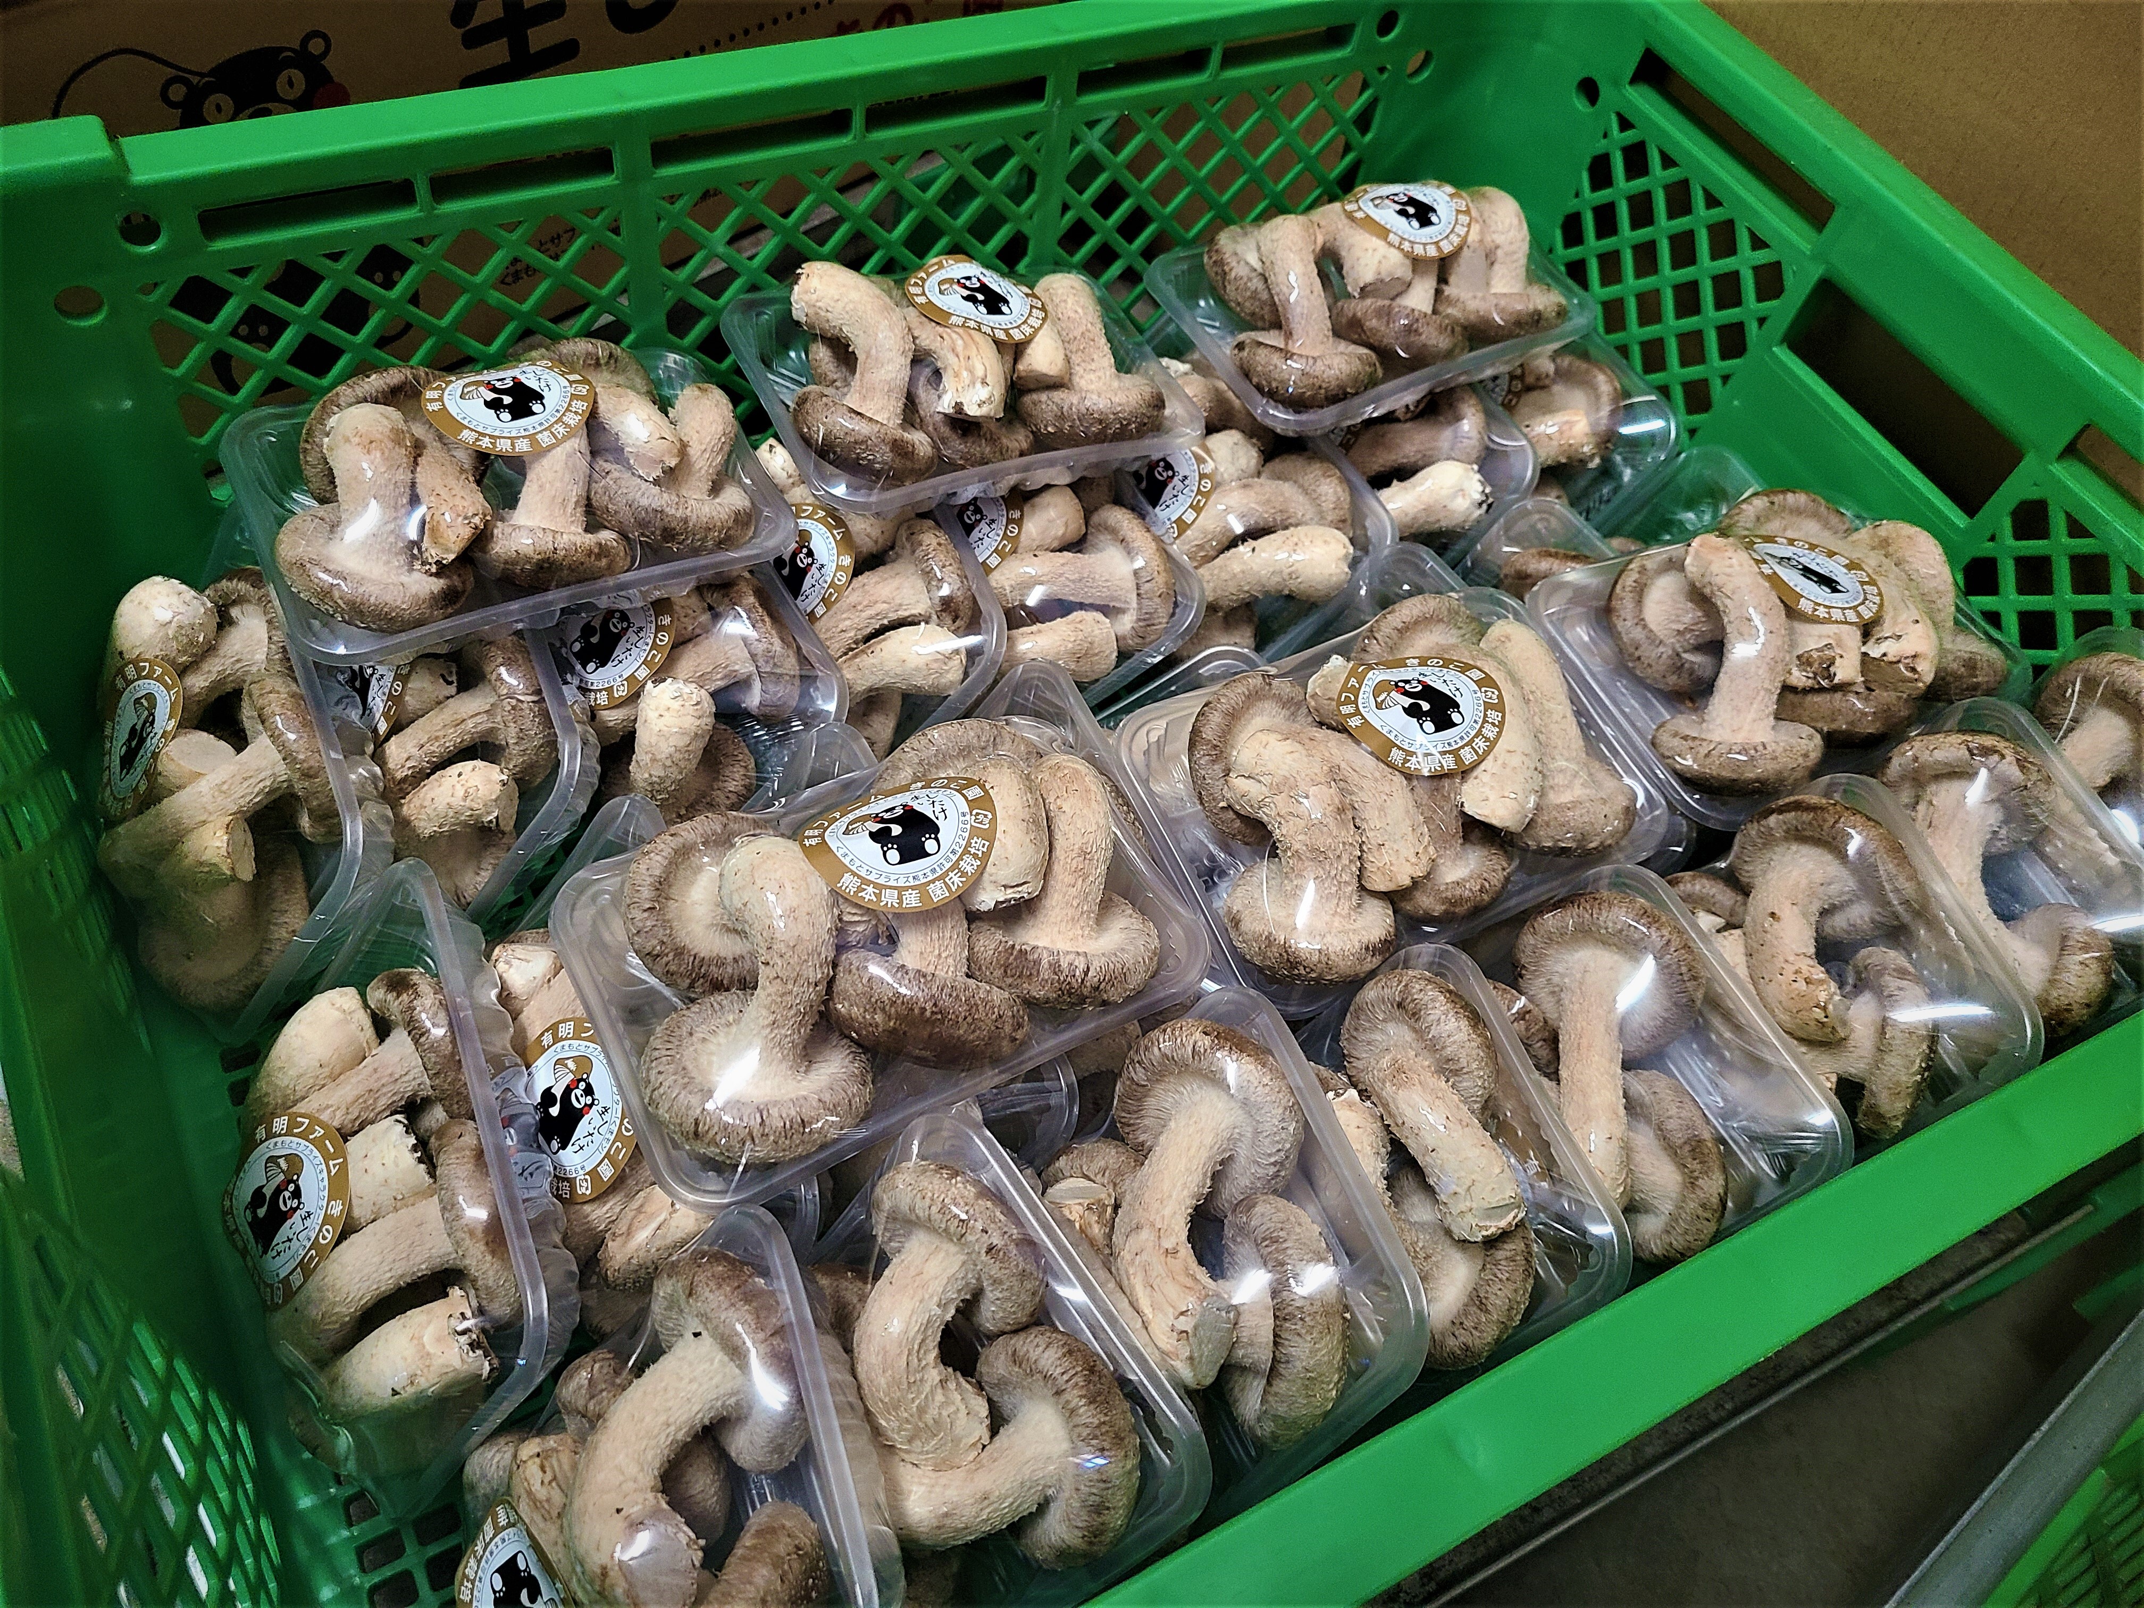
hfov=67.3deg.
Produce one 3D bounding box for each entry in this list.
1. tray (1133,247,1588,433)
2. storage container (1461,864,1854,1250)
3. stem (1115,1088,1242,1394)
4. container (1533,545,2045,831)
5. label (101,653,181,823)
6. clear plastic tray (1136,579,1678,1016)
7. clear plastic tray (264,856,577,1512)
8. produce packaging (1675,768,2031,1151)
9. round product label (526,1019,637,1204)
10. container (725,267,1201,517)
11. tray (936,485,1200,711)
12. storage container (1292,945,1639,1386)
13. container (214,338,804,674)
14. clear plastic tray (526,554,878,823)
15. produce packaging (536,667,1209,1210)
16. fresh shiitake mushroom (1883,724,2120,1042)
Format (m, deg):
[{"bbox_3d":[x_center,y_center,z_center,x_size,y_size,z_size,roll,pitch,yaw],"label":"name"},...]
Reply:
[{"bbox_3d":[0.102,-0.166,0.565,0.132,0.030,0.094,-20,56,-15],"label":"tray"},{"bbox_3d":[0.118,0.078,0.395,0.054,0.126,0.084,-14,63,-49],"label":"storage container"},{"bbox_3d":[0.021,0.087,0.325,0.021,0.019,0.055,3,79,31],"label":"stem"},{"bbox_3d":[0.189,-0.040,0.428,0.126,0.054,0.084,-18,61,-21],"label":"container"},{"bbox_3d":[-0.258,-0.018,0.447,0.045,0.006,0.045,27,94,34],"label":"label"},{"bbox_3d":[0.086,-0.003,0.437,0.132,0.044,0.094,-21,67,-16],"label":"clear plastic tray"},{"bbox_3d":[-0.147,0.081,0.367,0.054,0.084,0.126,2,53,-45],"label":"clear plastic tray"},{"bbox_3d":[0.228,0.065,0.516,0.045,0.145,0.100,-1,55,-31],"label":"produce packaging"},{"bbox_3d":[-0.110,0.068,0.356,0.003,0.041,0.041,7,44,-51],"label":"round product label"},{"bbox_3d":[-0.030,-0.118,0.456,0.126,0.054,0.084,-17,62,-30],"label":"container"},{"bbox_3d":[-0.019,-0.080,0.566,0.094,0.032,0.132,-34,62,5],"label":"tray"},{"bbox_3d":[0.067,0.095,0.379,0.054,0.126,0.084,-6,60,-45],"label":"storage container"},{"bbox_3d":[-0.140,-0.078,0.409,0.126,0.054,0.084,-19,63,-26],"label":"container"},{"bbox_3d":[-0.124,-0.042,0.526,0.094,0.032,0.132,-37,61,11],"label":"clear plastic tray"},{"bbox_3d":[-0.038,0.029,0.342,0.126,0.054,0.084,-21,59,-22],"label":"produce packaging"},{"bbox_3d":[0.240,0.021,0.419,0.055,0.050,0.062,-4,82,26],"label":"fresh shiitake mushroom"}]

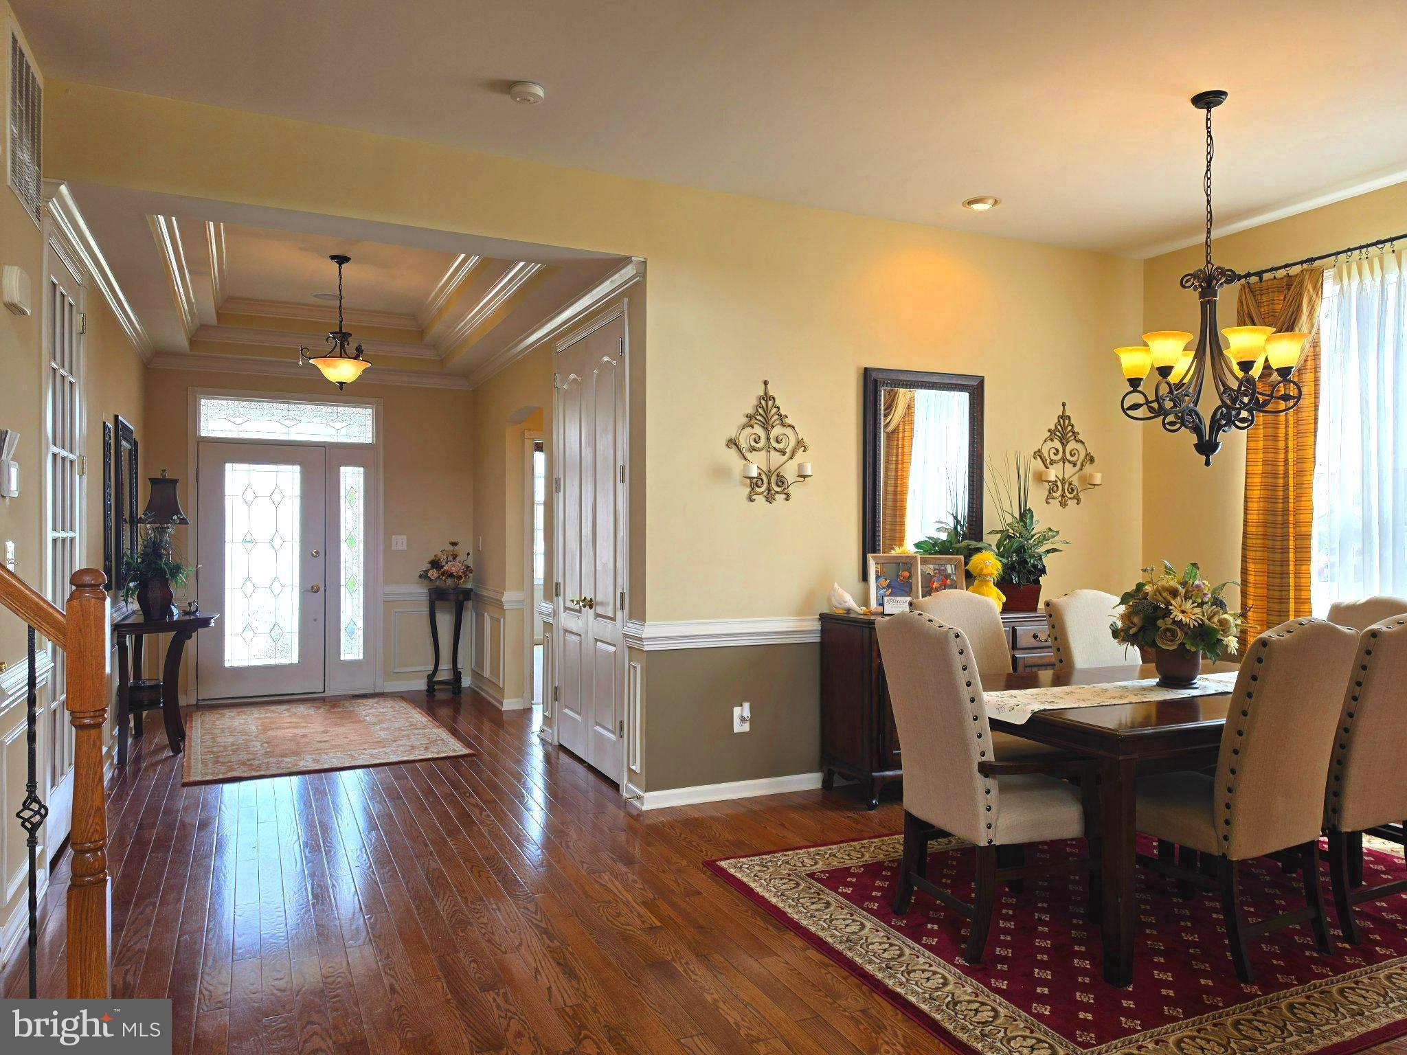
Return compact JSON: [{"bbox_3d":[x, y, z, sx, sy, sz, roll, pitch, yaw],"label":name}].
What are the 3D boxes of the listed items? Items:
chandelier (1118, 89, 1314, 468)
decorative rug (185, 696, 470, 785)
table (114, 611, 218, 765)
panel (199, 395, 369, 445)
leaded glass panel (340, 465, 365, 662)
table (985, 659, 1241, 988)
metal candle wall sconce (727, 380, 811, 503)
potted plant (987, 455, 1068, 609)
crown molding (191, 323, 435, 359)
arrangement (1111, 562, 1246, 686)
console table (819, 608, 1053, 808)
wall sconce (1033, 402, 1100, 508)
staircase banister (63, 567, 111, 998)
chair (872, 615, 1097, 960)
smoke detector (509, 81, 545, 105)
[{"bbox_3d":[1.985,-0.959,3.666,0.690,1.460,0.690,0,0,-26],"label":"chandelier"},{"bbox_3d":[-2.635,1.369,6.331,1.540,0.012,2.350,0,0,-28],"label":"decorative rug"},{"bbox_3d":[-3.326,0.964,5.869,0.505,0.830,1.065,0,0,-26],"label":"table"},{"bbox_3d":[-3.321,-0.851,7.514,1.290,0.310,0.030,0,0,-26],"label":"panel"},{"bbox_3d":[-2.897,0.294,7.709,0.196,1.590,0.030,0,0,-26],"label":"leaded glass panel"},{"bbox_3d":[1.780,0.985,3.595,1.750,0.760,1.050,0,0,-25],"label":"table"},{"bbox_3d":[0.359,-0.439,4.744,0.490,0.630,0.130,0,0,-24],"label":"metal candle wall sconce"},{"bbox_3d":[1.734,0.025,5.109,0.390,0.853,0.370,0,0,-26],"label":"potted plant"},{"bbox_3d":[-2.987,-1.452,7.356,1.840,0.100,0.100,0,0,-26],"label":"crown molding"},{"bbox_3d":[1.884,0.384,3.705,0.475,0.465,0.460,0,0,-26],"label":"arrangement"},{"bbox_3d":[1.350,0.914,5.015,1.390,0.930,0.470,0,0,-25],"label":"console table"},{"bbox_3d":[2.183,-0.438,5.531,0.490,0.630,0.130,0,0,-24],"label":"wall sconce"},{"bbox_3d":[-1.549,0.677,2.358,0.085,1.140,0.085,0,0,-26],"label":"staircase banister"},{"bbox_3d":[0.982,0.808,3.164,0.680,1.058,0.515,0,0,-26],"label":"chair"},{"bbox_3d":[-0.682,-1.675,3.612,0.135,0.038,0.135,0,0,0],"label":"smoke detector"}]

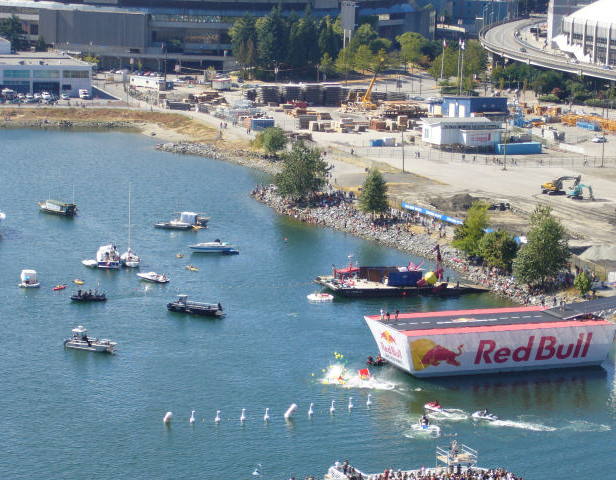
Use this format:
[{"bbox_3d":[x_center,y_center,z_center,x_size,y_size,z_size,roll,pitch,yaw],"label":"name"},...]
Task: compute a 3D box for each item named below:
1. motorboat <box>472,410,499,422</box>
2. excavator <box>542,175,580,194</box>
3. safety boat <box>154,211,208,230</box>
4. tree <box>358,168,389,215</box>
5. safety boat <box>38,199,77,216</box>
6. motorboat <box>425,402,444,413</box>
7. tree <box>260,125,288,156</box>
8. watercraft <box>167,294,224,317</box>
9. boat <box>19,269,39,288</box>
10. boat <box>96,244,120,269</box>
[{"bbox_3d":[23.970,23.400,261.820,3.400,1.400,1.200,7,12,25],"label":"motorboat"},{"bbox_3d":[54.170,-11.850,415.210,8.300,4.100,2.800,3,11,10],"label":"excavator"},{"bbox_3d":[-25.300,-4.130,389.790,10.200,3.100,3.300,5,12,17],"label":"safety boat"},{"bbox_3d":[14.370,-9.920,421.320,6.400,10.200,6.300,1,10,0],"label":"tree"},{"bbox_3d":[-51.810,-6.820,401.370,7.900,2.500,2.800,12,15,43],"label":"safety boat"},{"bbox_3d":[18.466,24.314,283.426,3.000,1.000,1.100,9,13,37],"label":"motorboat"},{"bbox_3d":[-9.078,-26.225,511.869,6.900,7.700,6.900,1,11,0],"label":"tree"},{"bbox_3d":[-18.360,10.510,318.120,9.200,2.600,2.800,5,12,19],"label":"watercraft"},{"bbox_3d":[-51.834,7.175,361.410,2.900,2.600,5.000,2,11,6],"label":"boat"},{"bbox_3d":[-39.311,2.909,382.791,3.800,3.500,9.500,1,11,0],"label":"boat"}]

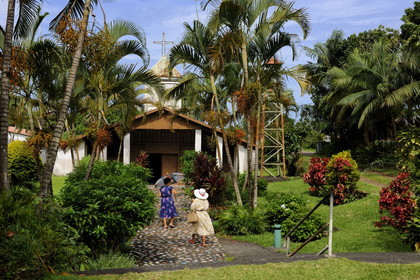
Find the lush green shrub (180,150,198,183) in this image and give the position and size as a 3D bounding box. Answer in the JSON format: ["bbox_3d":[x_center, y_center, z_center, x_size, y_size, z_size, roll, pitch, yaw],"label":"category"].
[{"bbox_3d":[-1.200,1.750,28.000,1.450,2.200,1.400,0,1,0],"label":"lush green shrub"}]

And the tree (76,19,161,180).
[{"bbox_3d":[-3.730,-0.950,19.000,3.400,7.900,3.200,0,1,0],"label":"tree"}]

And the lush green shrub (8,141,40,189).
[{"bbox_3d":[-10.300,1.550,26.000,2.100,2.700,2.000,0,1,0],"label":"lush green shrub"}]

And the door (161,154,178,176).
[{"bbox_3d":[-2.950,2.100,34.500,1.220,2.150,0.120,0,1,-9],"label":"door"}]

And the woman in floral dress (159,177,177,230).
[{"bbox_3d":[-1.360,2.050,15.300,0.660,1.700,0.600,0,1,-2],"label":"woman in floral dress"}]

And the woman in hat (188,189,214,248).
[{"bbox_3d":[-0.245,2.210,13.400,0.660,1.640,0.580,0,1,-13],"label":"woman in hat"}]

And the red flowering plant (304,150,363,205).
[{"bbox_3d":[5.800,1.650,21.800,2.700,2.500,2.300,0,1,0],"label":"red flowering plant"}]

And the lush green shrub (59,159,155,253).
[{"bbox_3d":[-2.920,1.780,13.300,2.650,2.400,2.400,0,1,0],"label":"lush green shrub"}]

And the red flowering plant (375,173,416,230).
[{"bbox_3d":[5.800,1.950,14.500,1.350,1.900,1.250,0,1,0],"label":"red flowering plant"}]

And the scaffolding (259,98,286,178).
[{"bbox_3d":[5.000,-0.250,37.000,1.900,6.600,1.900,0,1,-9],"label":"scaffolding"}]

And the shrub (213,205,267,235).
[{"bbox_3d":[0.950,2.560,15.400,1.750,0.900,1.400,0,1,0],"label":"shrub"}]

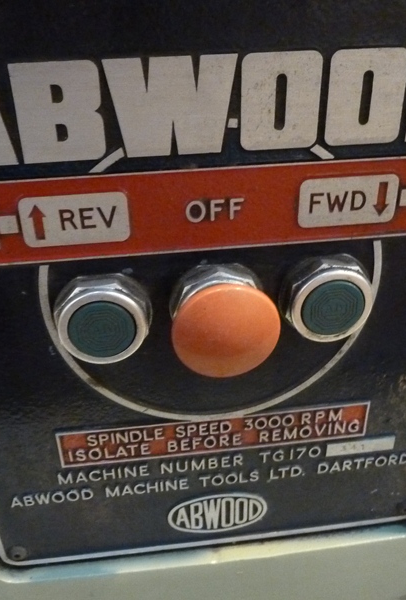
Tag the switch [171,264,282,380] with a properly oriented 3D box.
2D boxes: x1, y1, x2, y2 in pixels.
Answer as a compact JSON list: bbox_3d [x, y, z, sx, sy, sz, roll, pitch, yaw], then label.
[{"bbox_3d":[0.008,0.009,0.219,0.041,0.041,0.027,-5,30,-6],"label":"switch"}]

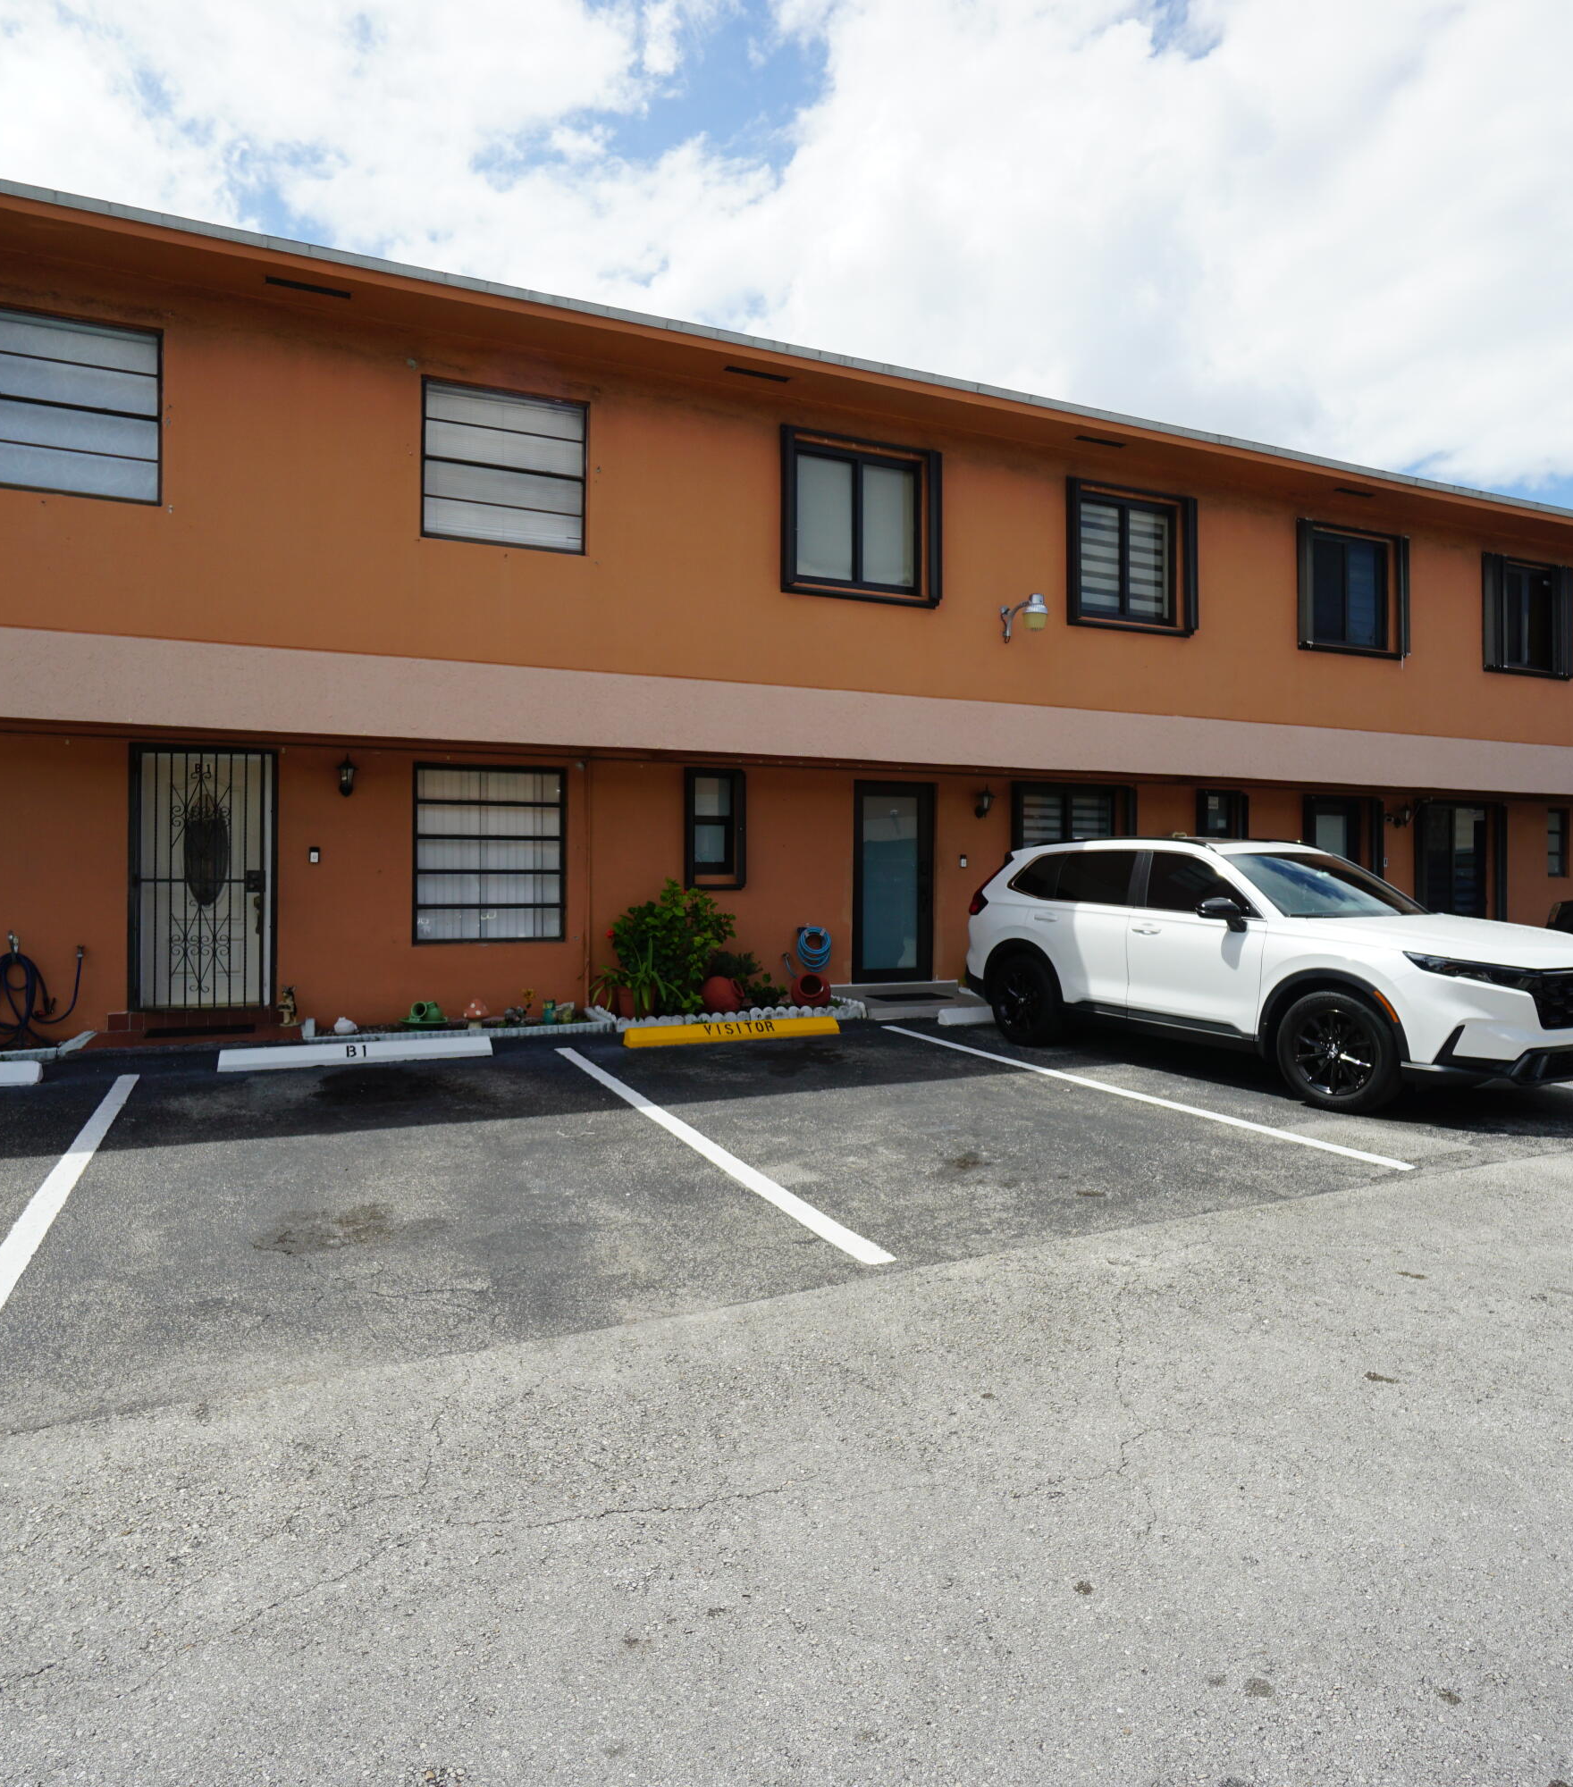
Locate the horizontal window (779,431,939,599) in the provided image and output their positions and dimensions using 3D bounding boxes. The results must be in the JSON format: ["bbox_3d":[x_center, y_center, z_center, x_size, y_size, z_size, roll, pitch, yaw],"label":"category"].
[{"bbox_3d":[0.715,-3.491,10.478,1.610,1.510,0.140,0,0,-24],"label":"horizontal window"}]

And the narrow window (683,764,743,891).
[{"bbox_3d":[-0.694,-0.620,10.885,0.590,1.160,0.140,0,0,-24],"label":"narrow window"}]

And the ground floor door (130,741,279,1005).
[{"bbox_3d":[-4.701,-0.117,9.036,1.067,2.144,0.100,0,0,-23],"label":"ground floor door"}]

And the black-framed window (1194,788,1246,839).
[{"bbox_3d":[5.177,-0.629,13.261,0.740,1.152,0.130,0,0,-23],"label":"black-framed window"}]

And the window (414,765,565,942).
[{"bbox_3d":[-2.638,-0.353,9.961,1.346,1.602,0.100,0,0,-23],"label":"window"}]

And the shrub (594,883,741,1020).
[{"bbox_3d":[-1.070,0.499,10.063,1.240,1.200,0.950,0,0,-23],"label":"shrub"}]

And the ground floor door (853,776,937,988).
[{"bbox_3d":[1.145,-0.115,11.773,0.960,2.090,0.100,0,0,-24],"label":"ground floor door"}]

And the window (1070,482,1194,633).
[{"bbox_3d":[3.593,-3.456,11.582,1.692,1.497,0.150,0,0,-23],"label":"window"}]

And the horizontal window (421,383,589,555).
[{"bbox_3d":[-2.297,-3.475,9.173,1.324,1.280,0.100,0,0,-23],"label":"horizontal window"}]

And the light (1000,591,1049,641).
[{"bbox_3d":[2.312,-2.694,10.896,0.230,0.340,0.630,0,0,-24],"label":"light"}]

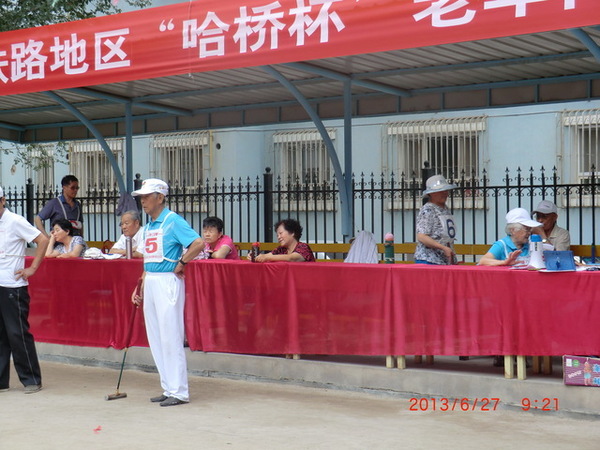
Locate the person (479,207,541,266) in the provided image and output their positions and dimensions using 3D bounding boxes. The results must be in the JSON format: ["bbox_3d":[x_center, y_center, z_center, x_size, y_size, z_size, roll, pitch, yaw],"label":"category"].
[{"bbox_3d":[1.654,0.476,10.300,0.540,1.240,0.680,-1,0,-21],"label":"person"}]

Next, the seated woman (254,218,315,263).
[{"bbox_3d":[-0.136,0.524,11.600,0.750,1.170,0.520,-1,0,-42],"label":"seated woman"}]

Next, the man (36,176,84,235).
[{"bbox_3d":[-2.682,0.272,14.750,0.560,1.680,0.380,-1,0,-36],"label":"man"}]

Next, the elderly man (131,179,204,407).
[{"bbox_3d":[-0.983,0.492,9.850,0.450,1.670,0.580,-1,0,-41],"label":"elderly man"}]

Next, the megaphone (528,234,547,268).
[{"bbox_3d":[1.720,0.192,9.520,0.150,0.250,0.140,-1,0,-30],"label":"megaphone"}]

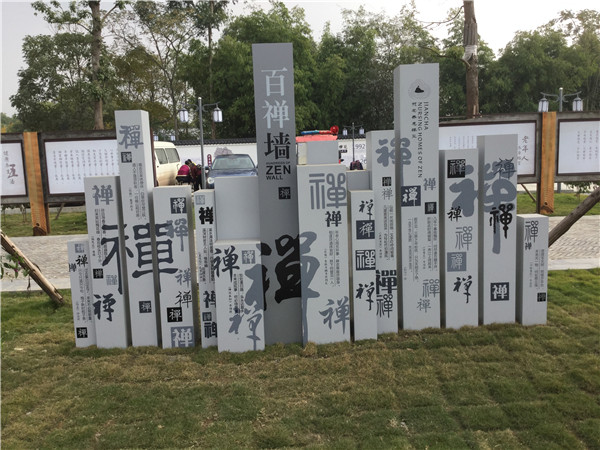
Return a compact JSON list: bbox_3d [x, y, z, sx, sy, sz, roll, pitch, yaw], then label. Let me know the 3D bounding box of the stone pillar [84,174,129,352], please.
[{"bbox_3d":[-1.526,0.297,4.342,0.238,1.368,0.220,-2,7,-1],"label":"stone pillar"}]

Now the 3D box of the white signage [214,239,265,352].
[{"bbox_3d":[-0.458,0.541,4.199,0.351,0.843,0.225,-2,7,-1],"label":"white signage"}]

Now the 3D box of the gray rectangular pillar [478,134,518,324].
[{"bbox_3d":[1.671,0.055,4.566,0.279,1.624,0.160,-2,8,-3],"label":"gray rectangular pillar"}]

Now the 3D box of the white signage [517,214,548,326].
[{"bbox_3d":[1.968,0.392,4.583,0.215,0.932,0.180,-2,8,-3],"label":"white signage"}]

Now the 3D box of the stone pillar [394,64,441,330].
[{"bbox_3d":[0.987,-0.209,4.505,0.308,2.165,0.235,-2,7,-1],"label":"stone pillar"}]

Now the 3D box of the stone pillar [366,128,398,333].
[{"bbox_3d":[0.689,0.064,4.459,0.180,1.653,0.250,-2,7,-1],"label":"stone pillar"}]

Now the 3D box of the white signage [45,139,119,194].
[{"bbox_3d":[-4.545,-1.295,12.000,2.200,1.150,0.080,-2,7,-1],"label":"white signage"}]

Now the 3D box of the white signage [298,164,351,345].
[{"bbox_3d":[0.186,0.232,4.282,0.378,1.396,0.225,-2,7,-1],"label":"white signage"}]

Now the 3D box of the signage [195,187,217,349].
[{"bbox_3d":[-0.711,0.346,4.274,0.154,1.230,0.220,-2,7,-1],"label":"signage"}]

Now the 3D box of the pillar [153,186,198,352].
[{"bbox_3d":[-0.996,0.344,4.311,0.254,1.309,0.200,-2,8,-3],"label":"pillar"}]

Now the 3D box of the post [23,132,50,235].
[{"bbox_3d":[-5.535,-0.868,11.304,0.280,2.142,0.200,-2,8,-3],"label":"post"}]

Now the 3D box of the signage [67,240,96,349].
[{"bbox_3d":[-1.781,0.564,4.452,0.170,0.892,0.180,-2,8,-3],"label":"signage"}]

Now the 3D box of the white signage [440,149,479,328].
[{"bbox_3d":[1.339,0.126,4.536,0.274,1.515,0.170,-2,8,-3],"label":"white signage"}]

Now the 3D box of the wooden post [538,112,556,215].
[{"bbox_3d":[5.412,-1.352,11.809,0.290,2.192,0.200,-2,8,-3],"label":"wooden post"}]

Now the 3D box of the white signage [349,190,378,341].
[{"bbox_3d":[0.502,0.331,4.336,0.182,1.223,0.190,-2,8,-3],"label":"white signage"}]

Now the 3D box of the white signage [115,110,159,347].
[{"bbox_3d":[-1.275,0.042,4.311,0.201,1.863,0.210,-2,7,-1],"label":"white signage"}]

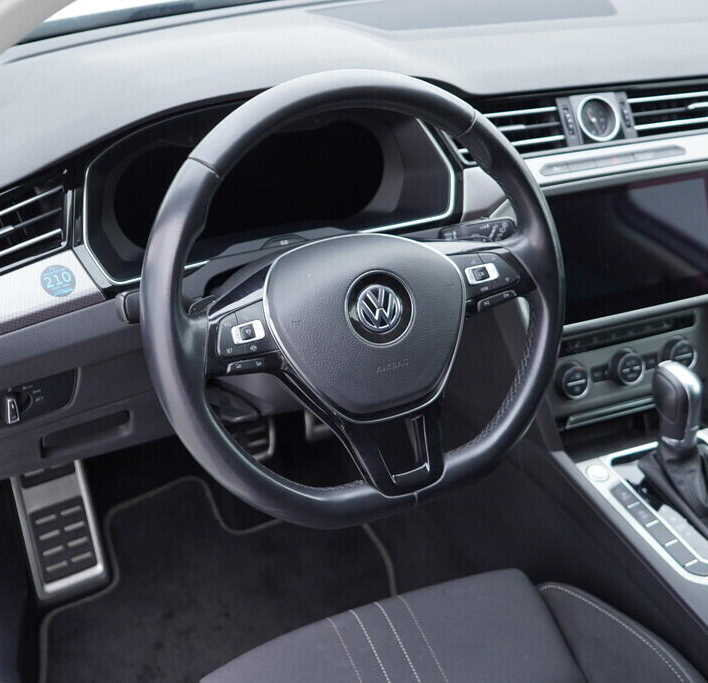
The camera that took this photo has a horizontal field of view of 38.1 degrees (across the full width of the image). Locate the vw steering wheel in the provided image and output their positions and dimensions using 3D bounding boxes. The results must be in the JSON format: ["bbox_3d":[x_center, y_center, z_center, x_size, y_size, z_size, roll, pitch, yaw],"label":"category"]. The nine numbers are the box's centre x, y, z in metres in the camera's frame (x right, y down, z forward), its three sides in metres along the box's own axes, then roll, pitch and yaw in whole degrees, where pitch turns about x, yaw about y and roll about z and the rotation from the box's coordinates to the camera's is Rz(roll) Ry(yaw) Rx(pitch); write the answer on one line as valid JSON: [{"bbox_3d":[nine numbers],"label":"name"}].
[{"bbox_3d":[0.008,-0.031,0.834,0.370,0.360,0.080,-14,7,-23],"label":"vw steering wheel"}]

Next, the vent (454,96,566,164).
[{"bbox_3d":[0.163,-0.216,1.045,0.138,0.058,0.040,-12,-2,-26],"label":"vent"}]

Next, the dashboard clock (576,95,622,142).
[{"bbox_3d":[0.260,-0.236,1.085,0.050,0.050,0.025,-10,-2,-22],"label":"dashboard clock"}]

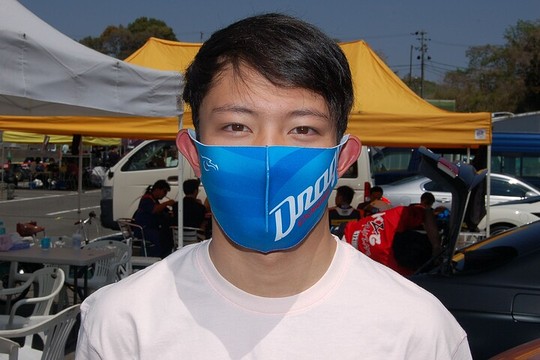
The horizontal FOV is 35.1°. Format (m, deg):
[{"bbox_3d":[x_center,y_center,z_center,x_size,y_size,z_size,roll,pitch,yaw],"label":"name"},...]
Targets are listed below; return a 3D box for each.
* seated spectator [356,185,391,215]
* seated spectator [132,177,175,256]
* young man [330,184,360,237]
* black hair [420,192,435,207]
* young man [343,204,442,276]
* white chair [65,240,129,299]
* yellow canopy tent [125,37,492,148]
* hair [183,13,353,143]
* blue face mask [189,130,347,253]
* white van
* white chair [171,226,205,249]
[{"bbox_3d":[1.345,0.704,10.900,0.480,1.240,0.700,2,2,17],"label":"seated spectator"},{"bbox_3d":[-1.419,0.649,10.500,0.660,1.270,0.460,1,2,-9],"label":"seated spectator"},{"bbox_3d":[0.819,0.713,9.400,0.460,1.280,0.700,1,2,-9],"label":"young man"},{"bbox_3d":[1.879,0.253,10.200,0.170,0.180,0.200,1,1,6],"label":"black hair"},{"bbox_3d":[0.615,0.808,4.800,0.720,1.320,0.520,0,2,-30],"label":"young man"},{"bbox_3d":[-1.574,0.946,7.800,0.560,0.800,0.560,2,2,27],"label":"white chair"},{"bbox_3d":[-0.200,-0.260,11.000,5.800,3.100,3.000,1,2,10],"label":"yellow canopy tent"},{"bbox_3d":[-0.002,-0.105,0.950,0.187,0.170,0.215,2,1,0],"label":"hair"},{"bbox_3d":[-0.003,0.010,0.875,0.160,0.128,0.110,2,1,0],"label":"blue face mask"},{"bbox_3d":[-0.530,0.183,15.650,4.700,1.960,1.690,1,1,5],"label":"white van"},{"bbox_3d":[-0.972,0.921,10.200,0.480,0.760,0.510,1,2,9],"label":"white chair"}]

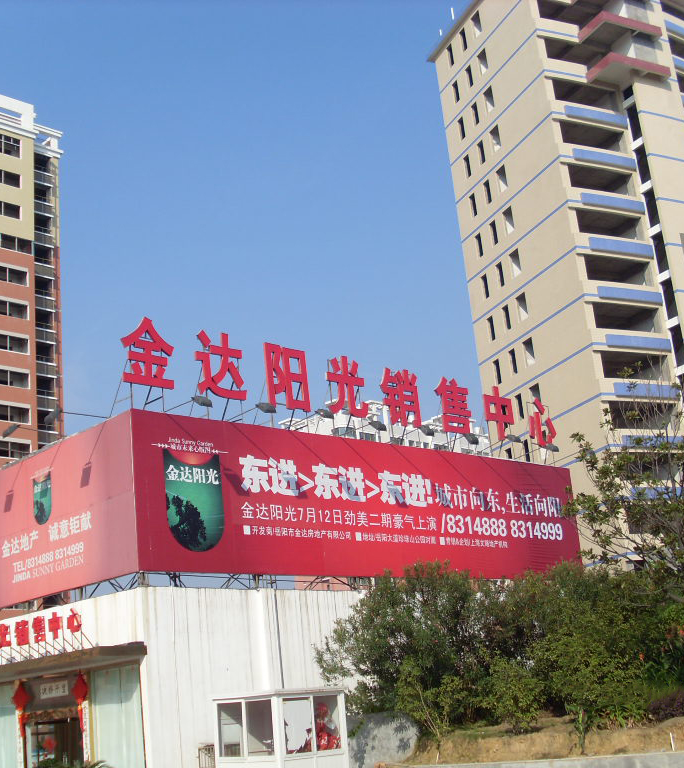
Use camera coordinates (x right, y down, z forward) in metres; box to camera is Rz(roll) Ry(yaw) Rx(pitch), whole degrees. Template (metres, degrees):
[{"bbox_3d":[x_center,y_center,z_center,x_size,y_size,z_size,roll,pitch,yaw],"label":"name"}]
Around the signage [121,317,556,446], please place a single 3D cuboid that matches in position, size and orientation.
[{"bbox_3d":[1.461,0.356,46.641,25.020,2.610,0.350,10,-23,-43],"label":"signage"}]

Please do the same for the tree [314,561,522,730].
[{"bbox_3d":[1.520,5.138,22.214,4.000,3.259,3.400,-6,-16,2],"label":"tree"}]

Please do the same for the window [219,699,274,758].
[{"bbox_3d":[-1.710,6.182,20.131,0.100,1.050,1.600,9,-22,-41],"label":"window"}]

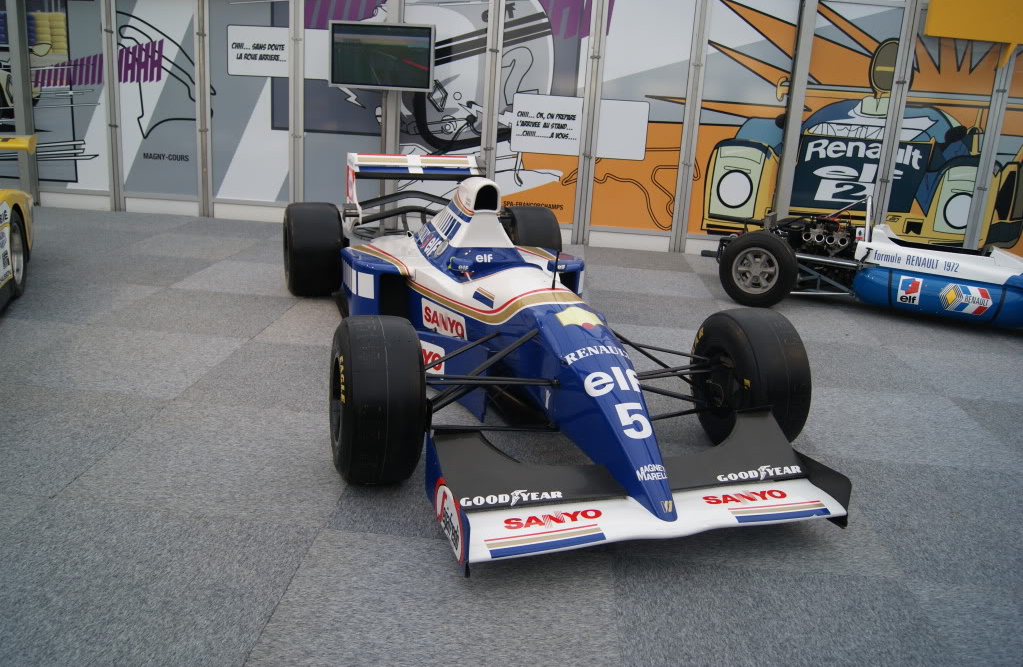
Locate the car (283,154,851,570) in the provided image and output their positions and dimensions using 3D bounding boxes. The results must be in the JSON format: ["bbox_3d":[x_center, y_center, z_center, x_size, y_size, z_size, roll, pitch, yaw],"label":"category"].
[{"bbox_3d":[-0.123,-0.316,4.308,2.030,1.000,4.307,-2,17,-19],"label":"car"}]

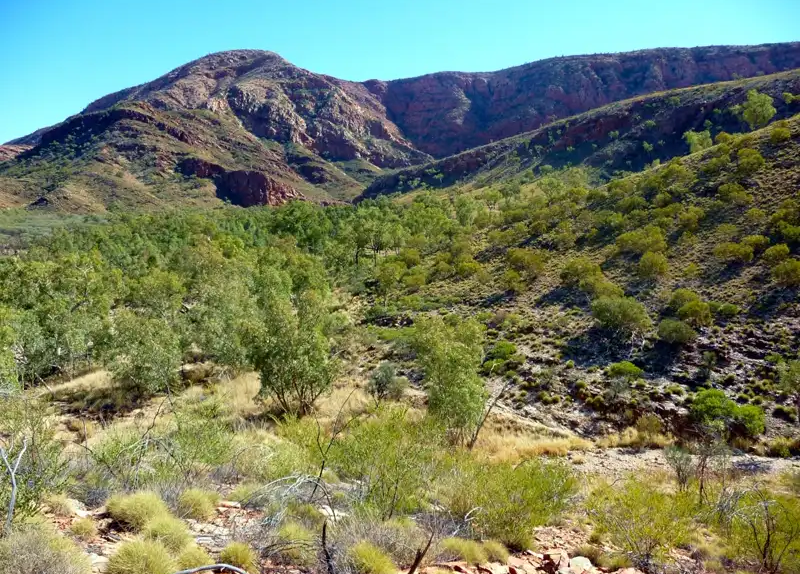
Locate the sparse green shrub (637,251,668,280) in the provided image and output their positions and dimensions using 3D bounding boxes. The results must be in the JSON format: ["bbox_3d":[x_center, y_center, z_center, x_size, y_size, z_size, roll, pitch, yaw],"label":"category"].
[{"bbox_3d":[19.510,-1.661,50.000,2.398,2.163,2.278,0,8,0],"label":"sparse green shrub"}]

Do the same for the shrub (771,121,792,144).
[{"bbox_3d":[41.269,-16.713,70.000,2.308,2.380,2.193,0,8,0],"label":"shrub"}]

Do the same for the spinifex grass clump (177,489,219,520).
[{"bbox_3d":[-2.410,2.576,7.700,0.485,0.343,0.461,0,8,0],"label":"spinifex grass clump"}]

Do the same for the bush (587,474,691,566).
[{"bbox_3d":[2.379,2.329,6.400,1.036,0.801,0.984,0,8,0],"label":"bush"}]

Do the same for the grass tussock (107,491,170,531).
[{"bbox_3d":[-3.112,2.683,7.700,0.762,0.428,0.723,0,7,0],"label":"grass tussock"}]

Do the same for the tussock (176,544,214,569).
[{"bbox_3d":[-2.054,2.707,6.500,0.382,0.219,0.363,0,7,0],"label":"tussock"}]

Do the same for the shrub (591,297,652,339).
[{"bbox_3d":[15.403,2.295,45.000,4.312,3.029,3.880,0,7,0],"label":"shrub"}]

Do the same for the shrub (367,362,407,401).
[{"bbox_3d":[-0.688,4.819,33.000,2.040,2.035,1.836,0,7,0],"label":"shrub"}]

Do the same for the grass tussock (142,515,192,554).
[{"bbox_3d":[-2.407,2.563,6.700,0.502,0.354,0.477,0,8,0],"label":"grass tussock"}]

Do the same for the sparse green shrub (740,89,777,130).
[{"bbox_3d":[48.753,-24.138,88.000,4.749,5.440,4.511,0,8,0],"label":"sparse green shrub"}]

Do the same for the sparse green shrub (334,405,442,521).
[{"bbox_3d":[-0.158,2.224,8.200,1.352,1.300,1.284,0,8,0],"label":"sparse green shrub"}]

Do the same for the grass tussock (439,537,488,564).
[{"bbox_3d":[0.648,2.688,6.600,0.510,0.215,0.408,0,7,0],"label":"grass tussock"}]

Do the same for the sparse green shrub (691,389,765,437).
[{"bbox_3d":[15.689,6.060,31.000,3.545,2.119,2.836,0,7,0],"label":"sparse green shrub"}]

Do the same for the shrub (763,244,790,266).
[{"bbox_3d":[27.346,-2.361,47.000,1.973,1.598,1.874,0,8,0],"label":"shrub"}]

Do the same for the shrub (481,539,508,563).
[{"bbox_3d":[0.974,2.698,6.600,0.265,0.228,0.265,0,7,0],"label":"shrub"}]

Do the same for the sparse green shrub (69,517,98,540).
[{"bbox_3d":[-3.619,2.762,7.400,0.343,0.213,0.343,0,7,0],"label":"sparse green shrub"}]

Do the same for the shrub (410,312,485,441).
[{"bbox_3d":[1.951,3.645,25.500,2.916,5.076,2.624,0,7,0],"label":"shrub"}]

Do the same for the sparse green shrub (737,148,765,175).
[{"bbox_3d":[43.332,-15.515,80.000,3.462,3.230,3.462,0,7,0],"label":"sparse green shrub"}]

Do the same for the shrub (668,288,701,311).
[{"bbox_3d":[18.905,0.831,43.000,2.063,1.595,1.959,0,8,0],"label":"shrub"}]

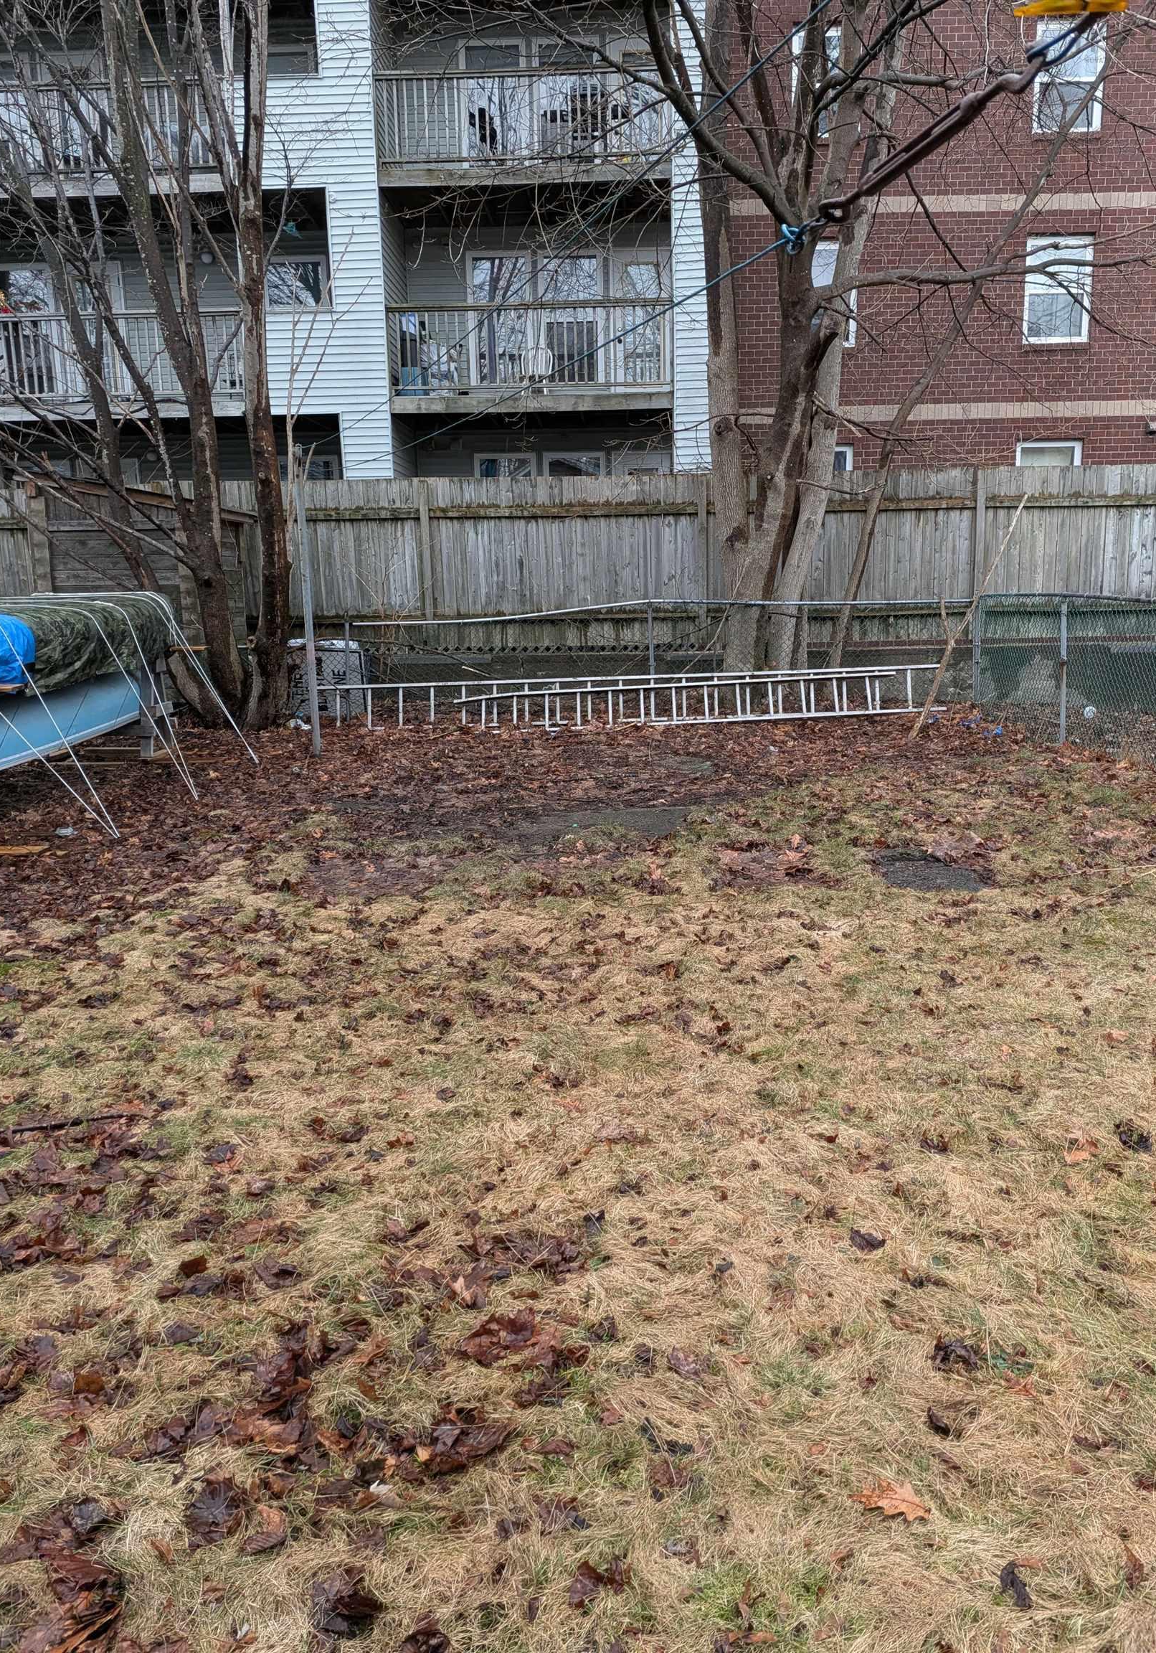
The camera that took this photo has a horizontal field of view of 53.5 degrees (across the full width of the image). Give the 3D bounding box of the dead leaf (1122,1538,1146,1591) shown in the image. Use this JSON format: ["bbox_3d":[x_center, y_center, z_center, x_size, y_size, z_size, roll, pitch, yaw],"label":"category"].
[{"bbox_3d":[0.815,1.084,1.680,0.030,0.025,0.079,3,12,19],"label":"dead leaf"}]

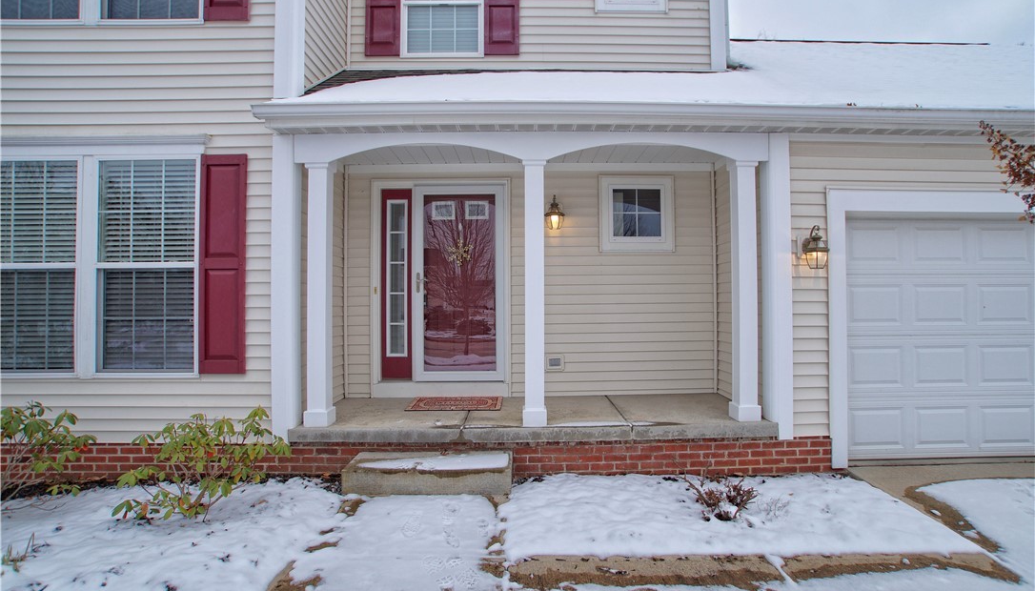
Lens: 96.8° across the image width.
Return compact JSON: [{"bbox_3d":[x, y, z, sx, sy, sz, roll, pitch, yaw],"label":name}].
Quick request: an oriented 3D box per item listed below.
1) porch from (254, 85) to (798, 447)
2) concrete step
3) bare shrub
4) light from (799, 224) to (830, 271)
[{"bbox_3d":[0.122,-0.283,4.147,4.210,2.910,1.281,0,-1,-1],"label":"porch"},{"bbox_3d":[-0.639,1.337,3.470,1.210,0.170,0.440,0,-1,-1],"label":"concrete step"},{"bbox_3d":[1.347,1.327,3.090,0.470,0.255,0.380,0,-1,-1],"label":"bare shrub"},{"bbox_3d":[2.354,-0.378,3.635,0.190,0.360,0.250,0,-1,-1],"label":"light"}]

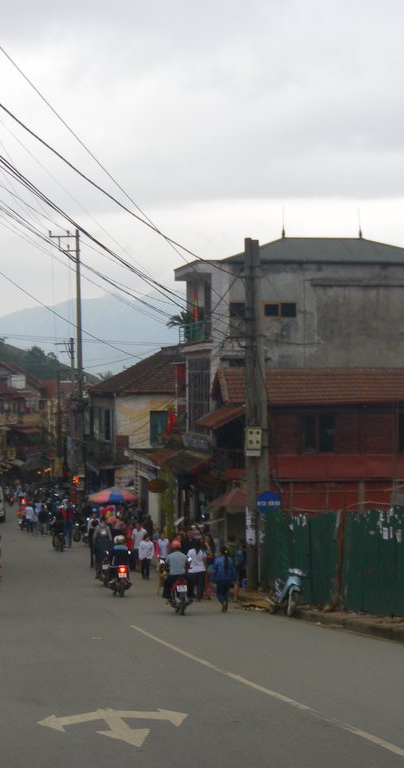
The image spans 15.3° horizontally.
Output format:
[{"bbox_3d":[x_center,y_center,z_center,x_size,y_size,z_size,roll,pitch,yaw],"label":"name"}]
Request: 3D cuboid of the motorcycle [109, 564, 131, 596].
[{"bbox_3d":[-2.158,5.052,39.700,0.680,1.080,1.880,0,-4,-9],"label":"motorcycle"}]

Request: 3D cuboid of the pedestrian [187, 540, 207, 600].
[{"bbox_3d":[-0.121,4.488,36.400,0.480,1.496,0.380,0,0,-5],"label":"pedestrian"}]

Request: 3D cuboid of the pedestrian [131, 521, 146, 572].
[{"bbox_3d":[-1.996,5.172,47.800,0.500,1.537,0.330,0,0,-6],"label":"pedestrian"}]

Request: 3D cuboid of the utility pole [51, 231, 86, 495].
[{"bbox_3d":[-6.573,-0.302,74.000,1.650,14.404,0.420,0,0,9],"label":"utility pole"}]

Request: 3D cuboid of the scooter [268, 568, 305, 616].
[{"bbox_3d":[1.843,4.646,33.700,0.680,1.070,1.870,0,-5,-16],"label":"scooter"}]

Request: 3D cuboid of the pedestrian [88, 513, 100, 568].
[{"bbox_3d":[-3.228,4.729,45.300,0.450,1.600,0.320,0,1,-9],"label":"pedestrian"}]

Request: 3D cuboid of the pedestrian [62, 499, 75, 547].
[{"bbox_3d":[-4.441,4.607,50.000,0.480,1.620,0.330,0,1,-9],"label":"pedestrian"}]

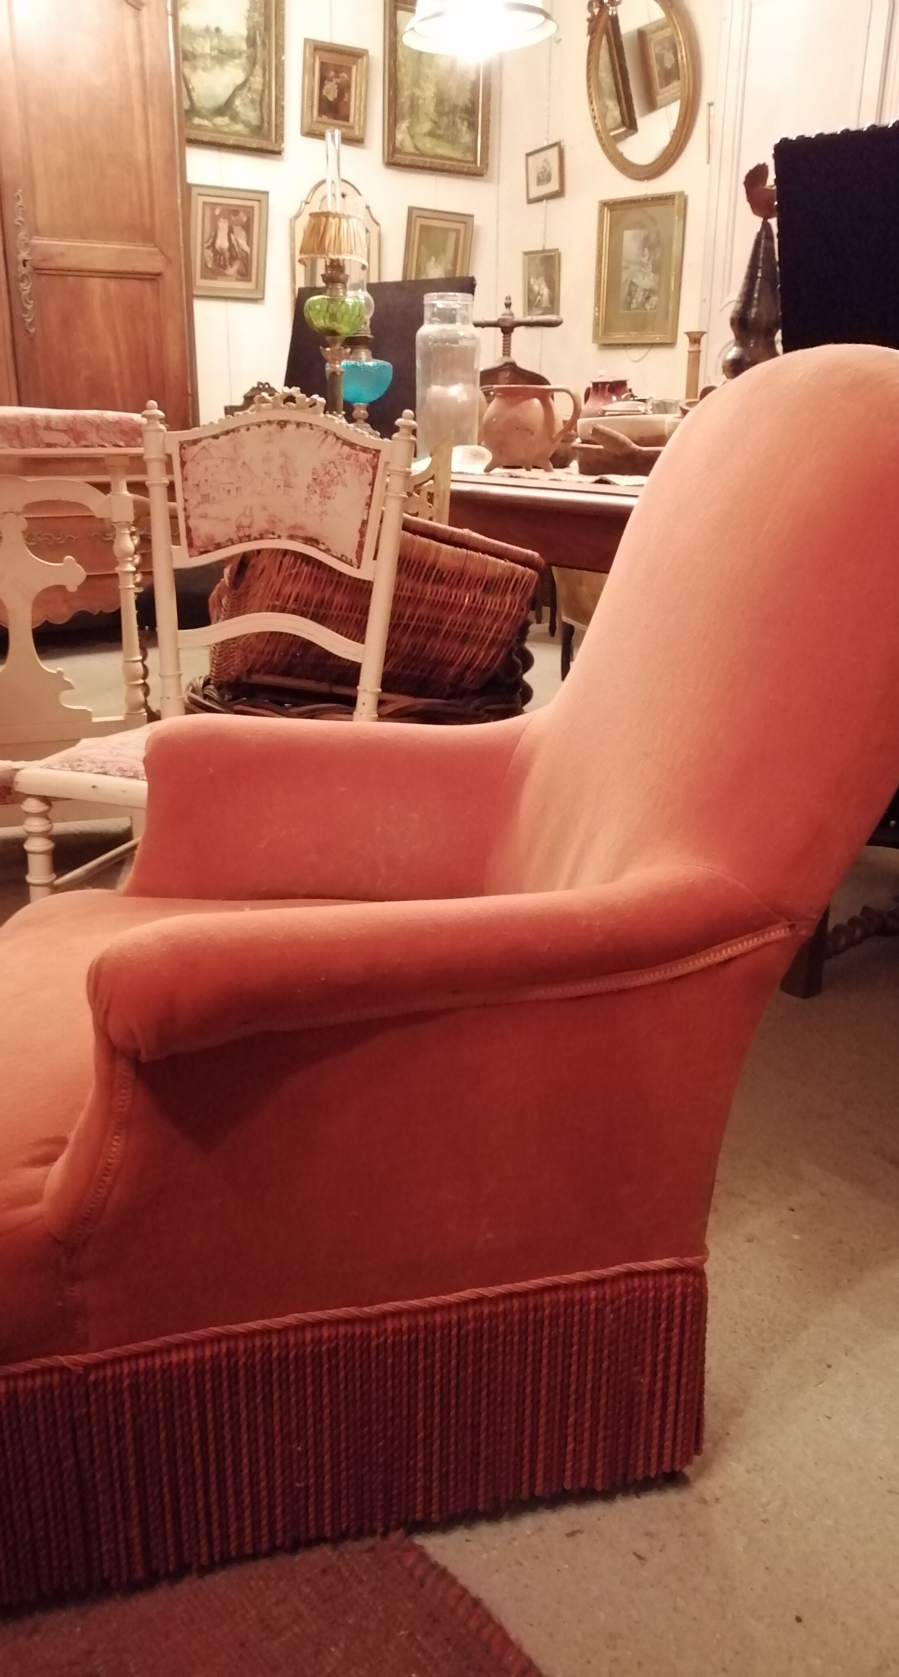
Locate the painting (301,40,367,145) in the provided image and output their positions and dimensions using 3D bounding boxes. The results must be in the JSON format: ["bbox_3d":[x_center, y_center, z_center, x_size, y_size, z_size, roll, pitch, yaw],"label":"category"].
[{"bbox_3d":[-0.462,-2.938,4.968,0.278,0.324,0.050,-11,29,-31],"label":"painting"}]

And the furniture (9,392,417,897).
[{"bbox_3d":[-0.367,-0.207,1.947,0.475,0.914,0.510,8,20,19],"label":"furniture"}]

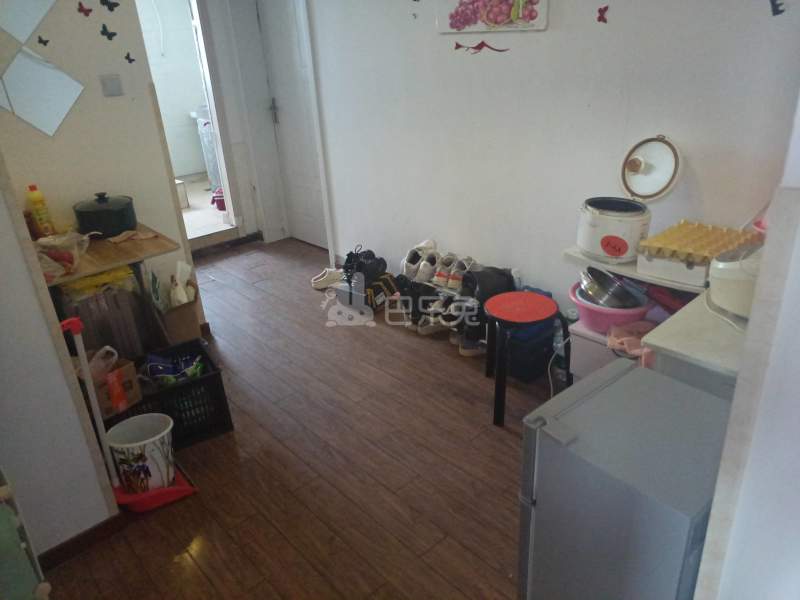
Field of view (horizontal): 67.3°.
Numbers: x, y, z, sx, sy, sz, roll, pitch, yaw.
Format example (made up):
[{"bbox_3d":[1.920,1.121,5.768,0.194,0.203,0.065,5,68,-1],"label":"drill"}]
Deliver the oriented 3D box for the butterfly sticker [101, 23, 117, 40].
[{"bbox_3d":[-1.242,-1.139,2.559,0.068,0.063,0.010,-23,31,-37],"label":"butterfly sticker"}]

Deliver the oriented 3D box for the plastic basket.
[{"bbox_3d":[-0.984,0.434,2.431,0.485,0.303,0.313,-19,29,-31],"label":"plastic basket"}]

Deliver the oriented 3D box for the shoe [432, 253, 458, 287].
[{"bbox_3d":[0.239,-0.177,3.129,0.095,0.105,0.270,6,32,20],"label":"shoe"}]

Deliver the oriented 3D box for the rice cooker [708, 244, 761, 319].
[{"bbox_3d":[1.009,-0.067,1.687,0.250,0.180,0.250,-23,31,-37],"label":"rice cooker"}]

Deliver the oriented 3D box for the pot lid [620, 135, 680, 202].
[{"bbox_3d":[0.936,-0.506,2.292,0.075,0.252,0.252,-1,18,-37],"label":"pot lid"}]

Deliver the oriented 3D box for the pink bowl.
[{"bbox_3d":[0.818,0.033,2.366,0.303,0.116,0.303,-3,24,1],"label":"pink bowl"}]

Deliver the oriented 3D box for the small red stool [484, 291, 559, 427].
[{"bbox_3d":[0.496,0.223,2.529,0.353,0.434,0.348,-3,24,1],"label":"small red stool"}]

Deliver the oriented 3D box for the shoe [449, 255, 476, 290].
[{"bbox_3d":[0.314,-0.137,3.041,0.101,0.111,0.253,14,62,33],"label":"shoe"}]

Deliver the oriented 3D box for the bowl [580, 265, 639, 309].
[{"bbox_3d":[0.808,-0.046,2.319,0.247,0.101,0.247,31,32,6],"label":"bowl"}]

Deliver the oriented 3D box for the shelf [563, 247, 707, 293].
[{"bbox_3d":[0.977,-0.146,2.284,0.316,0.030,0.603,-23,31,-37],"label":"shelf"}]

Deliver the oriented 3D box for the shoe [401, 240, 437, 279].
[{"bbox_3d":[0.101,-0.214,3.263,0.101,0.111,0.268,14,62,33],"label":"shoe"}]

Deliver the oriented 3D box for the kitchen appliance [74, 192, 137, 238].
[{"bbox_3d":[-1.290,-0.386,2.628,0.245,0.170,0.235,-23,31,-37],"label":"kitchen appliance"}]

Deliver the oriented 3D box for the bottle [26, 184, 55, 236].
[{"bbox_3d":[-1.524,-0.358,2.567,0.086,0.278,0.086,18,32,39],"label":"bottle"}]

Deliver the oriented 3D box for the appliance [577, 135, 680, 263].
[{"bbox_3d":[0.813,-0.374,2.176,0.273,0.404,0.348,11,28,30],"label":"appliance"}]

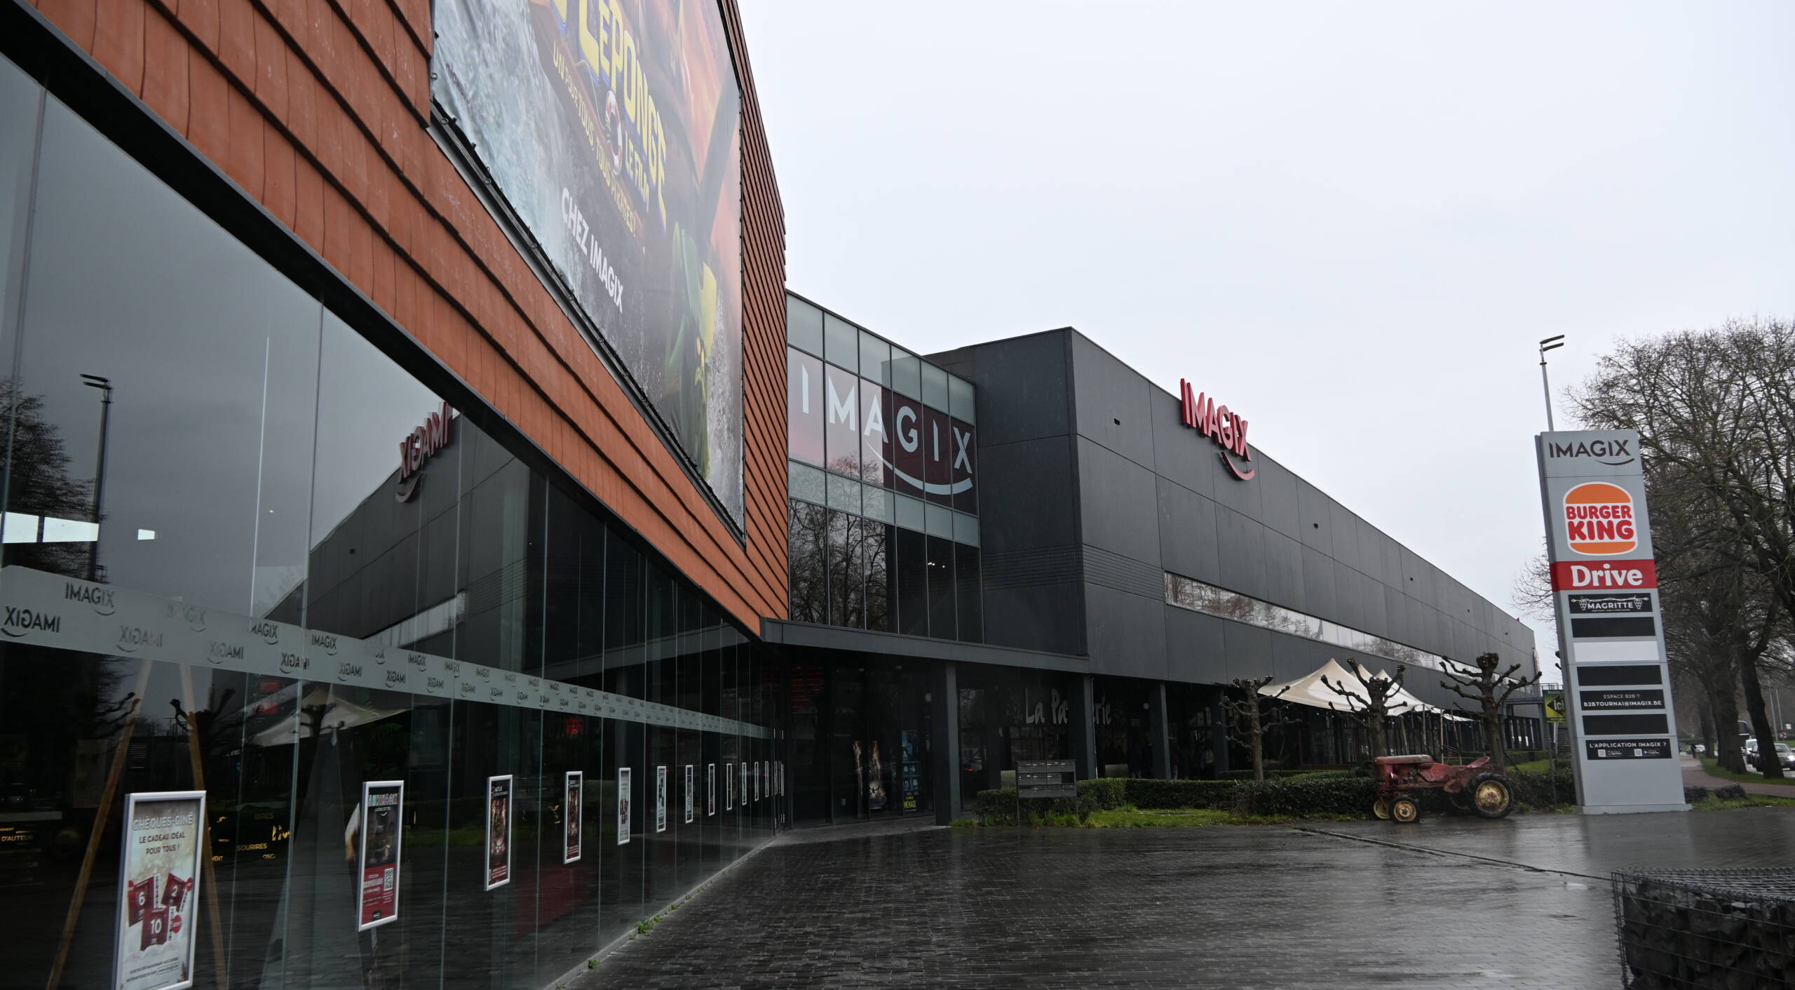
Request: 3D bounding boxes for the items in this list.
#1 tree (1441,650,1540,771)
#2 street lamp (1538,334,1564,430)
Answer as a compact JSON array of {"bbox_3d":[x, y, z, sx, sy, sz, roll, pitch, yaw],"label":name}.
[{"bbox_3d":[13.250,5.202,29.921,2.102,3.379,1.955,-1,-11,0],"label":"tree"},{"bbox_3d":[24.344,1.929,48.127,0.500,15.983,1.000,8,-14,-40],"label":"street lamp"}]

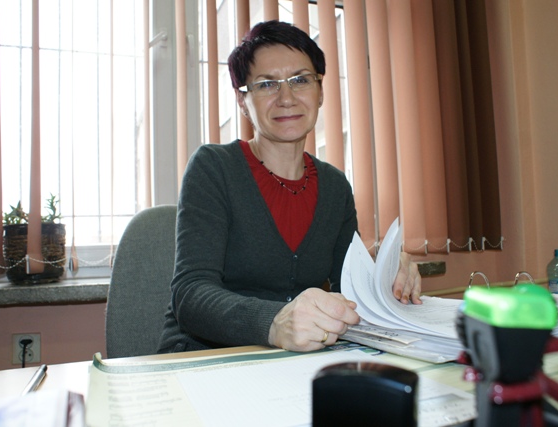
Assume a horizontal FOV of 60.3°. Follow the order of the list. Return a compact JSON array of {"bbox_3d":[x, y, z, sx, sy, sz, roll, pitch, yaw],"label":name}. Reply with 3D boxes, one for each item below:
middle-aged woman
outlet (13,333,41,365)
[{"bbox_3d":[0.080,0.270,0.890,0.540,1.300,0.720,0,-3,-31],"label":"middle-aged woman"},{"bbox_3d":[-0.772,0.415,1.470,0.079,0.094,0.020,-1,-3,-19],"label":"outlet"}]

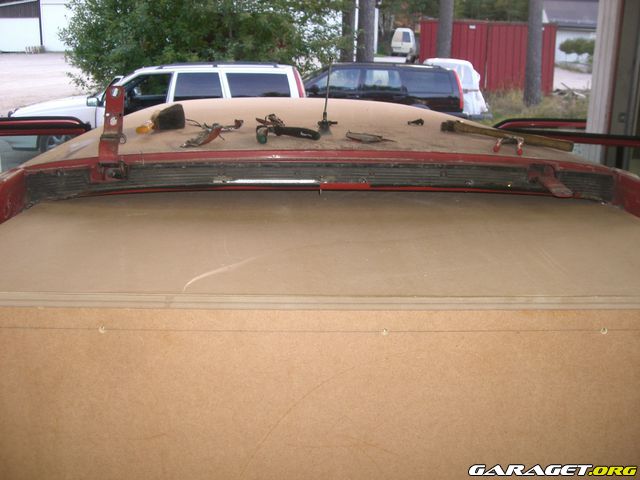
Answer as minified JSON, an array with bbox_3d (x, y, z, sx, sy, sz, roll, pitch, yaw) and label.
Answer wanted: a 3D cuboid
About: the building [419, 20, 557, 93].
[{"bbox_3d":[6.747,-7.454,28.648,4.900,2.600,4.900,4,16,12],"label":"building"}]

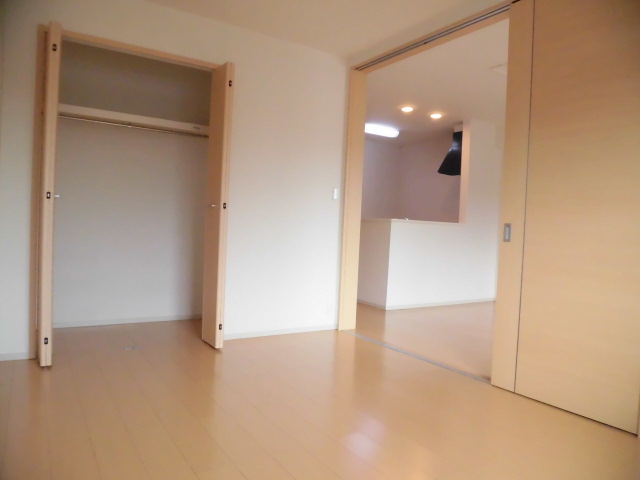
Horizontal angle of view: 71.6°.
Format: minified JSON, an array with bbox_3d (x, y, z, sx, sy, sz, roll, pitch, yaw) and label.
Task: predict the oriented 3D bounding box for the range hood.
[{"bbox_3d":[2.063,-1.233,6.185,0.580,0.590,0.530,2,2,-33],"label":"range hood"}]

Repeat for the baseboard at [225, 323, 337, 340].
[{"bbox_3d":[-0.286,0.766,3.668,1.060,0.050,0.013,2,2,-33],"label":"baseboard"}]

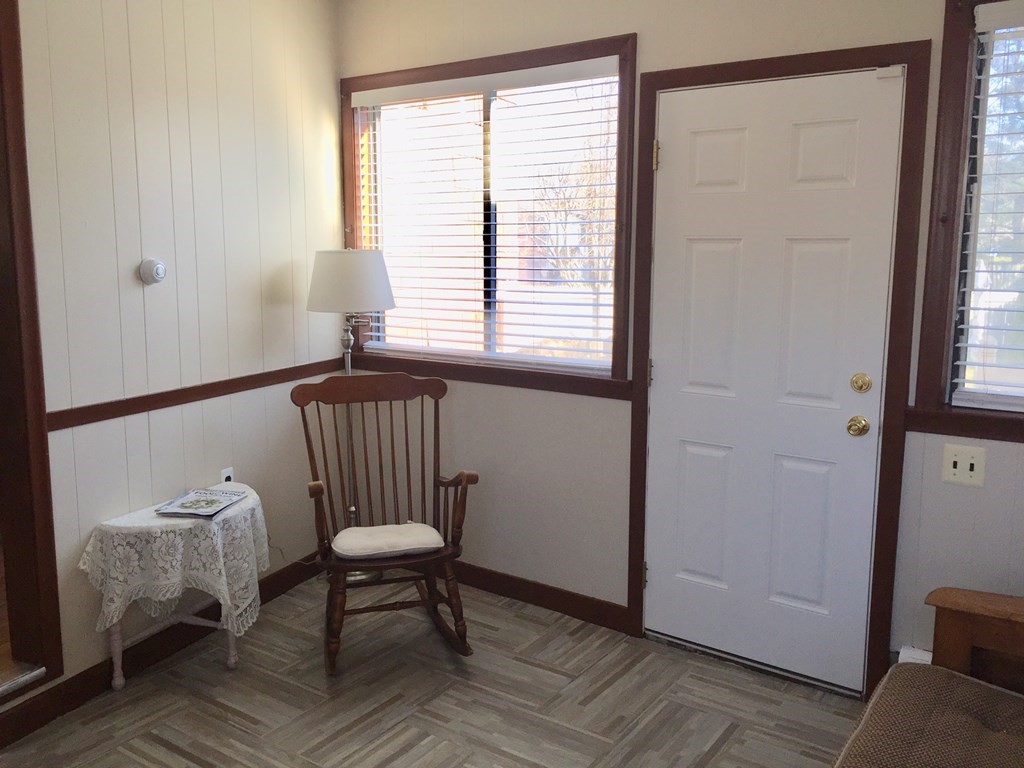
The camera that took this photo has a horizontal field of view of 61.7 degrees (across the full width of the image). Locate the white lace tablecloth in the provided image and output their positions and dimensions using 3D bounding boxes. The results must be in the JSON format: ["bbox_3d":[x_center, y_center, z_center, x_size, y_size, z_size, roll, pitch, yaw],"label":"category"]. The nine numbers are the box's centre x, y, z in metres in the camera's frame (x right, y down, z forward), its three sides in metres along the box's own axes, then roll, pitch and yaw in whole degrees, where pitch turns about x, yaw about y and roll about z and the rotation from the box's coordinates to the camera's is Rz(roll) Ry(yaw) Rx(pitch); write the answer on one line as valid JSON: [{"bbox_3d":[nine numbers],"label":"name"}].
[{"bbox_3d":[-1.124,0.662,3.064,0.360,0.460,0.690,4,9,24],"label":"white lace tablecloth"}]

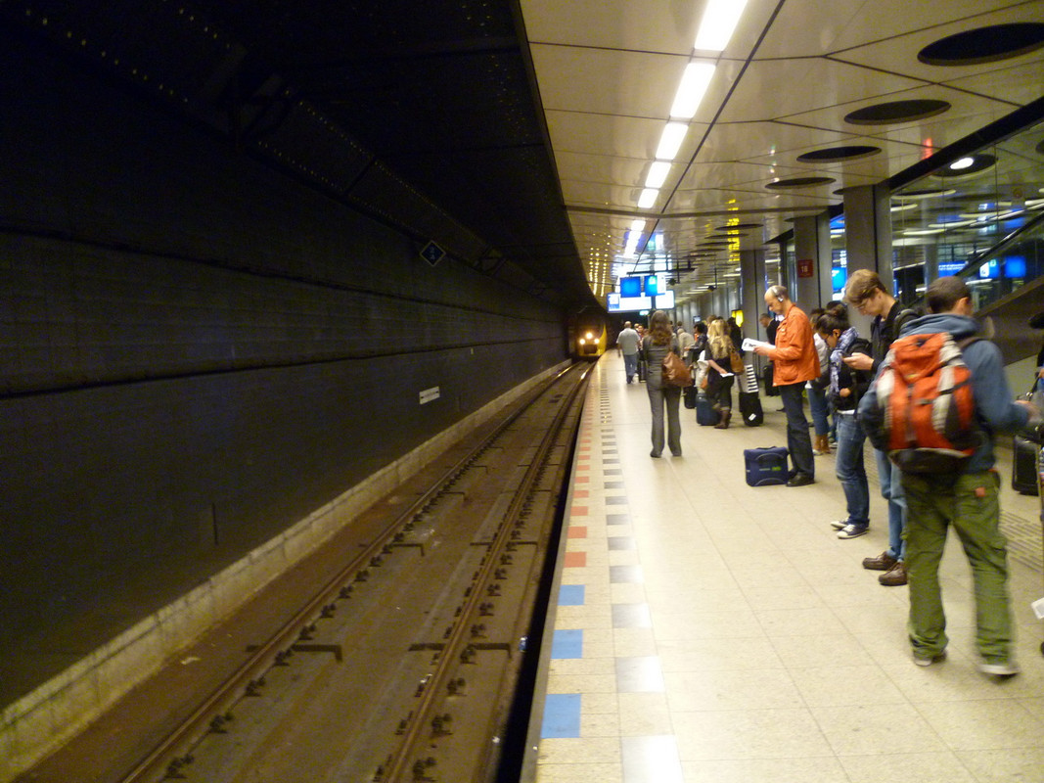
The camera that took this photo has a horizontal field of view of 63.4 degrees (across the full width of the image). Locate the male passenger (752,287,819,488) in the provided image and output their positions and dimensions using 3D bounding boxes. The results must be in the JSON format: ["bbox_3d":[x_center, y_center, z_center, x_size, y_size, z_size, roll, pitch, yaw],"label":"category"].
[{"bbox_3d":[2.559,-0.071,8.150,0.600,1.900,0.520,-4,4,0],"label":"male passenger"}]

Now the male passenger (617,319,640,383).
[{"bbox_3d":[3.233,-1.185,25.600,0.620,1.880,0.420,-4,4,4],"label":"male passenger"}]

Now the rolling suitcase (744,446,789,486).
[{"bbox_3d":[2.361,0.716,8.150,0.410,0.360,0.200,-4,4,0],"label":"rolling suitcase"}]

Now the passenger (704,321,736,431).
[{"bbox_3d":[3.034,-0.276,12.900,0.480,1.650,0.400,-4,4,-8],"label":"passenger"}]

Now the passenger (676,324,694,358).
[{"bbox_3d":[4.088,-0.786,21.000,0.600,1.540,0.500,-3,4,10],"label":"passenger"}]

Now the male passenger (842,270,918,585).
[{"bbox_3d":[2.178,0.192,5.040,0.520,1.800,0.500,-4,4,-8],"label":"male passenger"}]

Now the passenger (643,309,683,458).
[{"bbox_3d":[1.735,-0.090,10.400,0.500,1.770,0.330,-3,4,8],"label":"passenger"}]

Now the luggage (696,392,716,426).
[{"bbox_3d":[2.955,0.274,13.350,0.380,0.520,0.250,-3,4,5],"label":"luggage"}]

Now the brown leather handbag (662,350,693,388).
[{"bbox_3d":[1.879,-0.266,10.200,0.370,0.420,0.180,-5,4,-25],"label":"brown leather handbag"}]

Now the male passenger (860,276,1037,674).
[{"bbox_3d":[1.865,0.351,3.700,0.640,1.690,0.560,-1,5,42],"label":"male passenger"}]

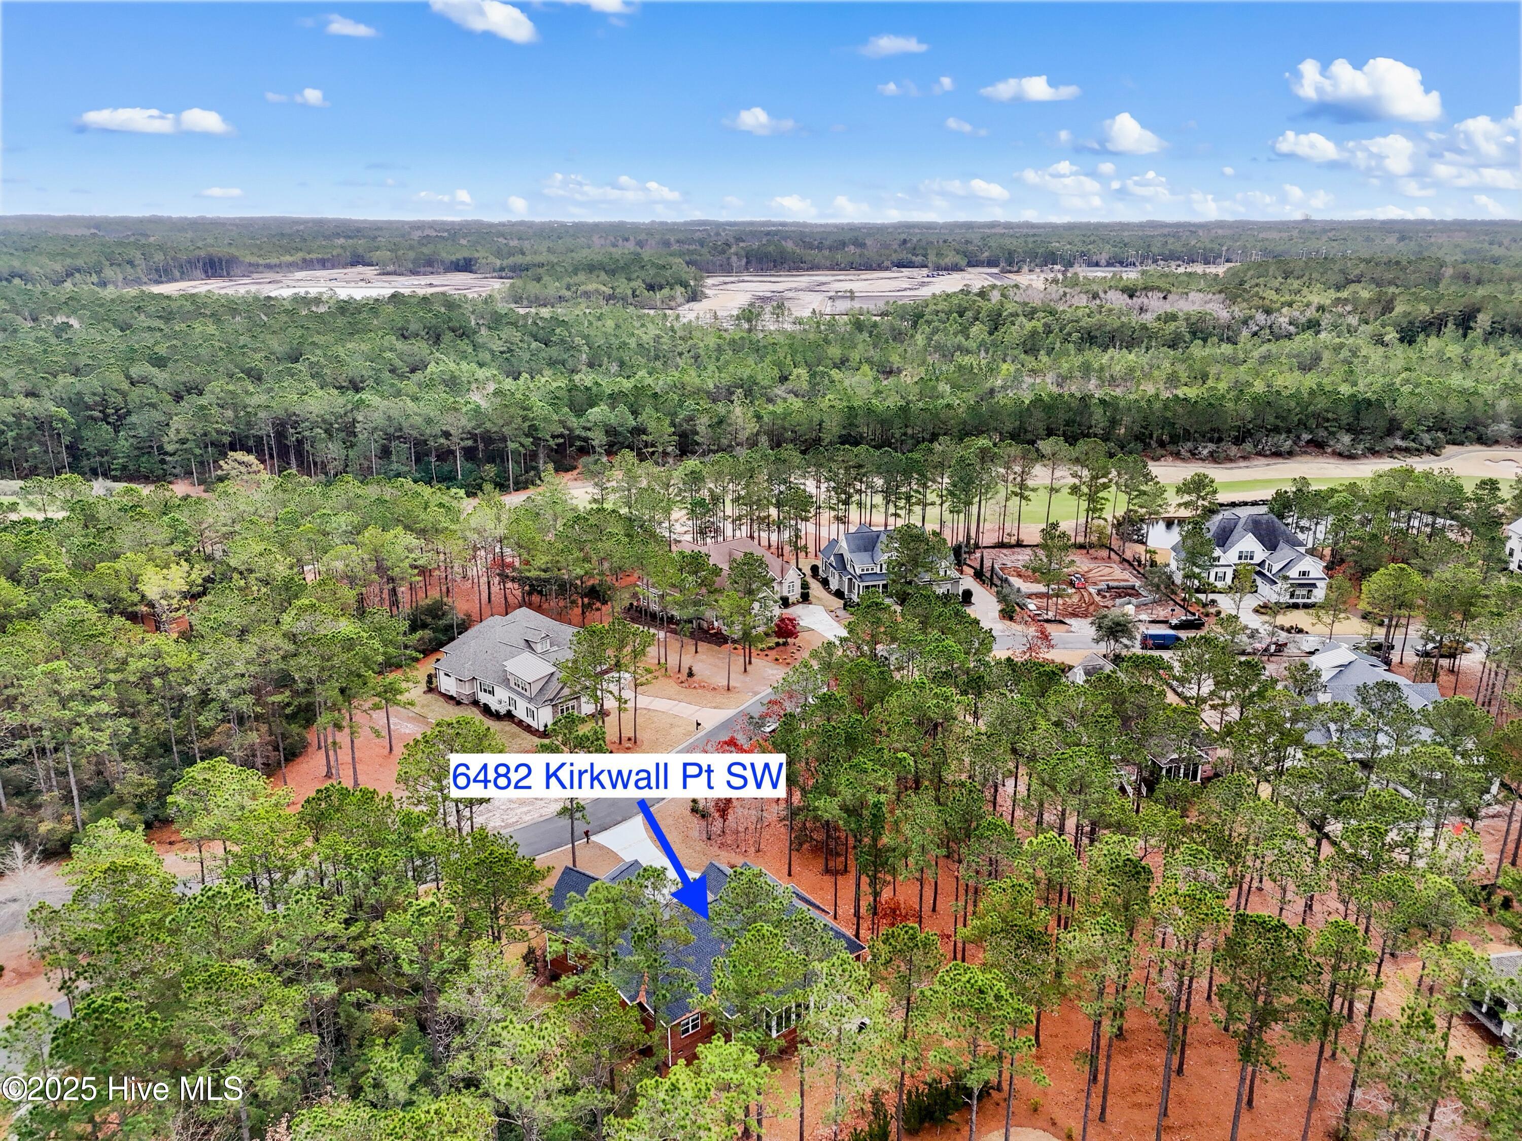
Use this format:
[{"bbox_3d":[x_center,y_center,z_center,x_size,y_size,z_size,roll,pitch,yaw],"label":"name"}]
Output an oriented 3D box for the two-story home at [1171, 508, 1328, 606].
[{"bbox_3d":[83.630,-2.570,180.240,22.000,10.600,19.700,-1,19,-3],"label":"two-story home"}]

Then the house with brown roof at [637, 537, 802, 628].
[{"bbox_3d":[-4.000,1.440,170.940,21.300,8.400,23.500,-16,24,-39],"label":"house with brown roof"}]

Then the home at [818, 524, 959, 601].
[{"bbox_3d":[20.990,-2.610,181.330,18.000,9.600,20.700,-6,20,-19],"label":"home"}]

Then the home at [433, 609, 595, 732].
[{"bbox_3d":[-30.260,11.420,140.980,24.500,8.400,19.500,17,25,40],"label":"home"}]

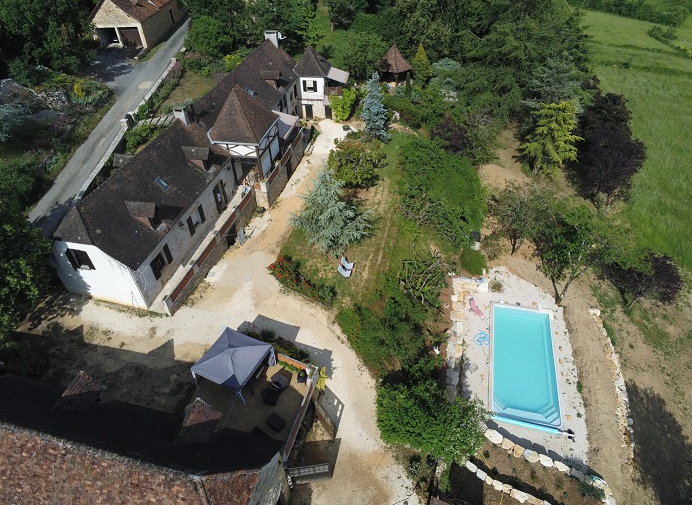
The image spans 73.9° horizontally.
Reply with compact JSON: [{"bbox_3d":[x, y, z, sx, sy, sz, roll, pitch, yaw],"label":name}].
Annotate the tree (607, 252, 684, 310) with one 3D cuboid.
[{"bbox_3d":[19.821,2.370,31.001,4.300,4.100,4.300,-2,39,2],"label":"tree"}]

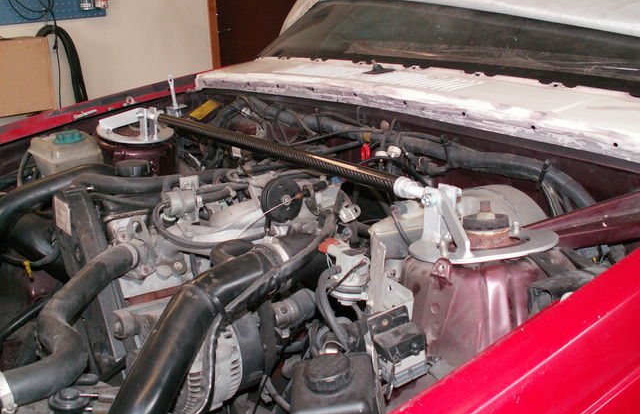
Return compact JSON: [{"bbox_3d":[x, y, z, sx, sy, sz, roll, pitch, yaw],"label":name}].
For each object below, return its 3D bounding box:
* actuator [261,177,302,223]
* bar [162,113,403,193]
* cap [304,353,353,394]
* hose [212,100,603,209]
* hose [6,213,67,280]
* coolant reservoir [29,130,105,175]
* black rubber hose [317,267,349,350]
[{"bbox_3d":[-0.062,-0.012,1.040,0.070,0.070,0.028,-15,22,-37],"label":"actuator"},{"bbox_3d":[-0.129,-0.119,1.214,0.028,0.028,0.760,-15,23,-37],"label":"bar"},{"bbox_3d":[0.010,0.201,0.780,0.056,0.023,0.056,-1,17,0],"label":"cap"},{"bbox_3d":[0.112,-0.136,1.314,0.060,0.095,0.930,-15,22,-37],"label":"hose"},{"bbox_3d":[-0.559,0.080,1.280,0.100,0.110,0.130,-15,22,-37],"label":"hose"},{"bbox_3d":[-0.609,-0.084,1.547,0.140,0.160,0.135,-15,22,-37],"label":"coolant reservoir"},{"bbox_3d":[0.018,0.137,0.870,0.042,0.112,0.036,-15,22,-37],"label":"black rubber hose"}]

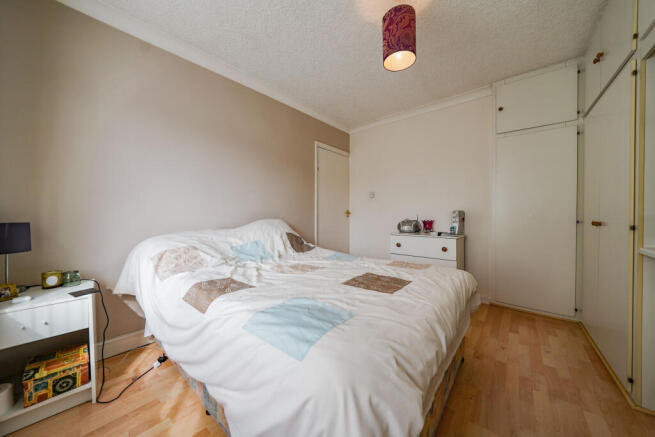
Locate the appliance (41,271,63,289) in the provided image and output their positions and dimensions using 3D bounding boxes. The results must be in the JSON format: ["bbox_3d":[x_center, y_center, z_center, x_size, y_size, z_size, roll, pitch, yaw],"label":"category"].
[{"bbox_3d":[-1.692,0.378,1.349,0.050,0.087,0.078,0,1,43],"label":"appliance"}]

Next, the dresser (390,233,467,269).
[{"bbox_3d":[1.210,0.581,2.672,0.745,0.738,0.390,0,1,43],"label":"dresser"}]

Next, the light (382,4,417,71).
[{"bbox_3d":[0.462,-1.139,1.401,0.200,0.267,0.200,-1,1,0],"label":"light"}]

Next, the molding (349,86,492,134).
[{"bbox_3d":[1.054,-1.402,2.986,1.900,0.088,0.085,0,1,43],"label":"molding"}]

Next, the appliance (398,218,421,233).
[{"bbox_3d":[1.069,0.117,2.839,0.240,0.167,0.180,0,1,43],"label":"appliance"}]

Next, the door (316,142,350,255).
[{"bbox_3d":[0.108,-0.058,3.385,0.060,2.010,0.750,0,1,43],"label":"door"}]

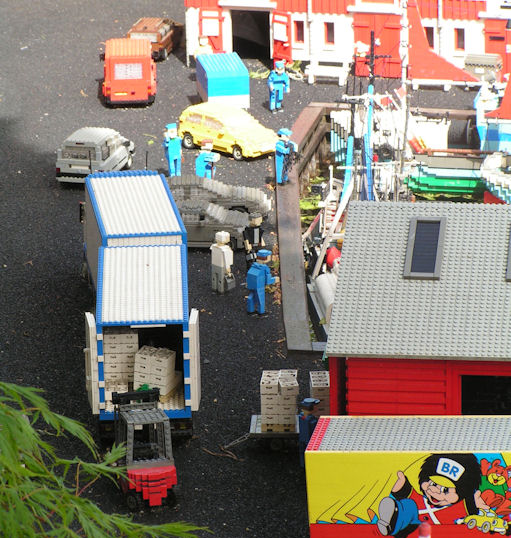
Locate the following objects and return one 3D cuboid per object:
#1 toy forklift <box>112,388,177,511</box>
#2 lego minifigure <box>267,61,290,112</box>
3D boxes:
[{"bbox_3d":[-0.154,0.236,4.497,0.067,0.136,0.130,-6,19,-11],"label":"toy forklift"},{"bbox_3d":[0.045,-0.345,6.239,0.039,0.097,0.026,-6,19,-11],"label":"lego minifigure"}]

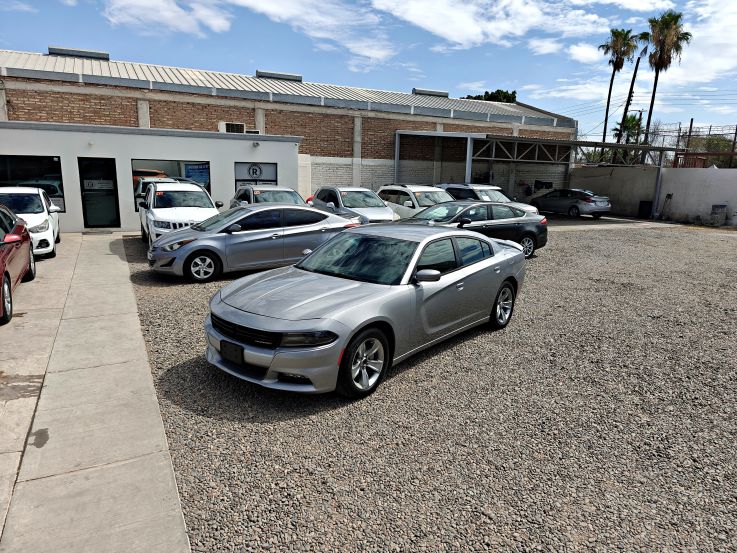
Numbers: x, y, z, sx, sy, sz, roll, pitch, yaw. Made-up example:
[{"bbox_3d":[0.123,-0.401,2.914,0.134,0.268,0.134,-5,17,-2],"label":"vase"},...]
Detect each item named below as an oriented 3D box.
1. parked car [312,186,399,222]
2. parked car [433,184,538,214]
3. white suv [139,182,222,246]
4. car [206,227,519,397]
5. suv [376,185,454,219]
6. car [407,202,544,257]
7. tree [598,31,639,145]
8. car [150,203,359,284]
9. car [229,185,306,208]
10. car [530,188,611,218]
[{"bbox_3d":[-0.452,-1.933,15.581,1.750,1.600,4.350,-4,13,-23],"label":"parked car"},{"bbox_3d":[4.413,-2.774,19.550,1.880,1.710,4.650,-5,14,-29],"label":"parked car"},{"bbox_3d":[-5.012,-1.566,13.076,1.800,1.660,4.450,-4,13,-26],"label":"white suv"},{"bbox_3d":[0.366,0.097,6.567,1.930,1.480,5.030,12,16,40],"label":"car"},{"bbox_3d":[1.806,-2.195,16.669,1.830,1.680,4.500,-4,14,-25],"label":"suv"},{"bbox_3d":[2.597,-1.259,12.992,4.870,1.480,1.870,-6,14,-31],"label":"car"},{"bbox_3d":[20.929,-13.758,43.014,3.500,14.843,3.500,7,13,24],"label":"tree"},{"bbox_3d":[-2.378,-0.864,10.524,4.550,1.435,1.780,-6,14,-32],"label":"car"},{"bbox_3d":[-2.758,-1.720,14.156,1.780,1.640,4.400,-4,13,-25],"label":"car"},{"bbox_3d":[11.009,-4.139,27.104,1.790,1.480,4.630,-4,14,-24],"label":"car"}]

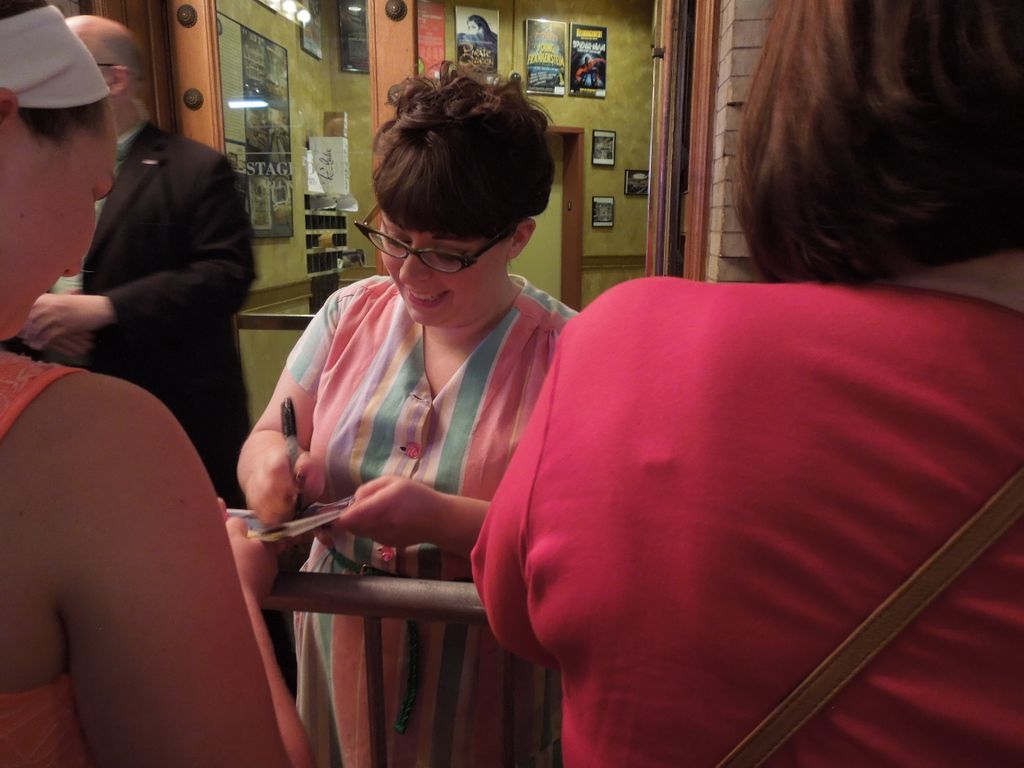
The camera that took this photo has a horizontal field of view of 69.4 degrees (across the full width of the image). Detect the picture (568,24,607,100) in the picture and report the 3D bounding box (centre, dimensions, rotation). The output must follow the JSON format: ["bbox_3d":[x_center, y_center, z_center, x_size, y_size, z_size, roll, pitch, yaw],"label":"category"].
[{"bbox_3d":[0.646,-2.730,6.269,0.360,0.575,0.025,-5,13,-23],"label":"picture"}]

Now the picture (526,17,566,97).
[{"bbox_3d":[0.280,-2.685,6.112,0.360,0.575,0.025,-5,13,-23],"label":"picture"}]

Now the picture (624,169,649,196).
[{"bbox_3d":[1.133,-1.817,6.688,0.267,0.215,0.025,-5,13,-23],"label":"picture"}]

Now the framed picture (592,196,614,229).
[{"bbox_3d":[0.812,-1.532,6.604,0.217,0.267,0.025,-5,13,-23],"label":"framed picture"}]

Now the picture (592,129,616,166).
[{"bbox_3d":[0.807,-2.067,6.486,0.228,0.290,0.025,-5,13,-23],"label":"picture"}]

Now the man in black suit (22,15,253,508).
[{"bbox_3d":[-0.828,0.084,1.711,0.560,1.820,0.450,6,14,27],"label":"man in black suit"}]

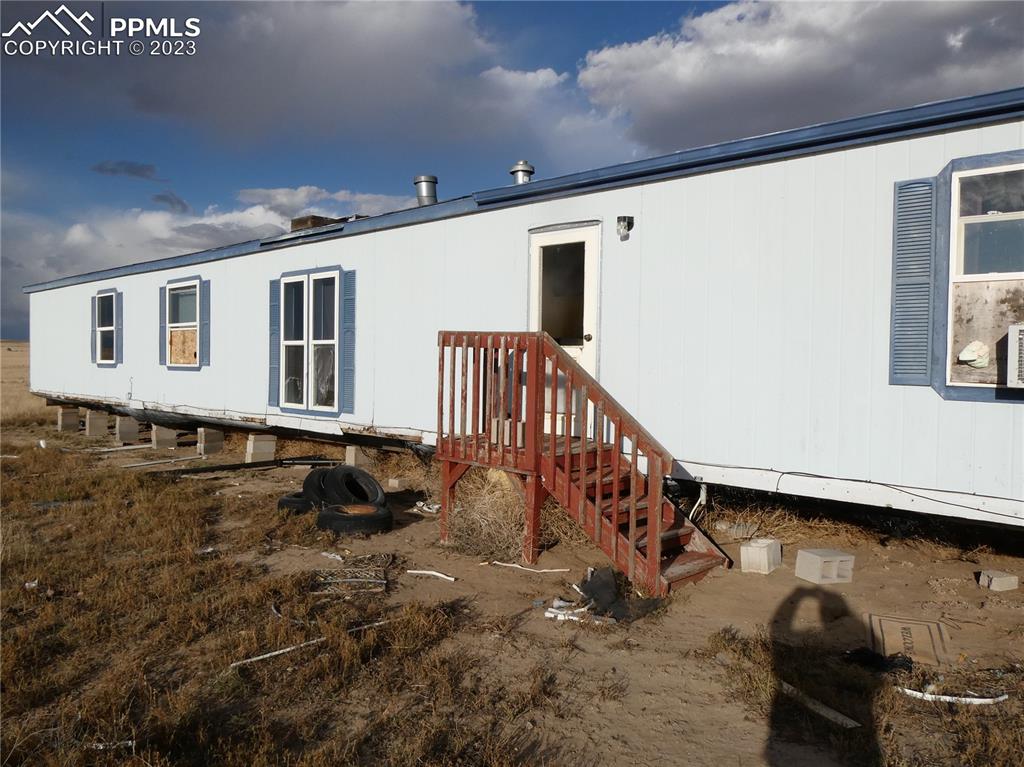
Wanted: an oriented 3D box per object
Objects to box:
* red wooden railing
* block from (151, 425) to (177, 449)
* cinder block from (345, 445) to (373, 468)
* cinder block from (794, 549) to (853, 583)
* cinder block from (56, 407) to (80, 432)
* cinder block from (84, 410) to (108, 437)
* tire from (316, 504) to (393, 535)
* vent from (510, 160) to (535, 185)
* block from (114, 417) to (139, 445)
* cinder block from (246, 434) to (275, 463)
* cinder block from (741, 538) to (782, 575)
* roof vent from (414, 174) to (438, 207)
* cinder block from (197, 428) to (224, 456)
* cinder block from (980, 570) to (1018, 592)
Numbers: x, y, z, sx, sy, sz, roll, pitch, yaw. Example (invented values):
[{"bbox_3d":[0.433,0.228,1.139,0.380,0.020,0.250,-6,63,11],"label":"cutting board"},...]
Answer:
[{"bbox_3d":[0.536,0.503,5.942,2.350,1.838,0.991,3,4,41],"label":"red wooden railing"},{"bbox_3d":[-6.904,1.015,14.101,0.194,0.520,0.397,3,4,41],"label":"block"},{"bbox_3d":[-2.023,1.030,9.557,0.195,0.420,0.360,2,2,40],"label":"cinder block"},{"bbox_3d":[2.342,1.367,5.298,0.395,0.197,0.197,7,0,-28],"label":"cinder block"},{"bbox_3d":[-11.033,0.905,17.699,0.194,0.590,0.397,3,4,41],"label":"cinder block"},{"bbox_3d":[-9.803,0.923,16.773,0.195,0.606,0.397,2,2,41],"label":"cinder block"},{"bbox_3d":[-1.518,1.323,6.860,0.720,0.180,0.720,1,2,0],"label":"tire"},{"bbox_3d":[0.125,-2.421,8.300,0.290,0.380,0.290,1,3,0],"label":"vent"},{"bbox_3d":[-8.299,0.965,15.350,0.194,0.560,0.397,3,4,41],"label":"block"},{"bbox_3d":[-4.096,1.061,11.602,0.194,0.480,0.397,3,4,41],"label":"cinder block"},{"bbox_3d":[1.968,1.354,5.593,0.196,0.196,0.397,1,0,34],"label":"cinder block"},{"bbox_3d":[-1.113,-2.460,9.207,0.300,0.460,0.300,1,2,0],"label":"roof vent"},{"bbox_3d":[-5.467,1.039,12.925,0.195,0.487,0.397,2,2,36],"label":"cinder block"},{"bbox_3d":[3.548,1.437,5.186,0.197,0.097,0.140,1,2,-4],"label":"cinder block"}]

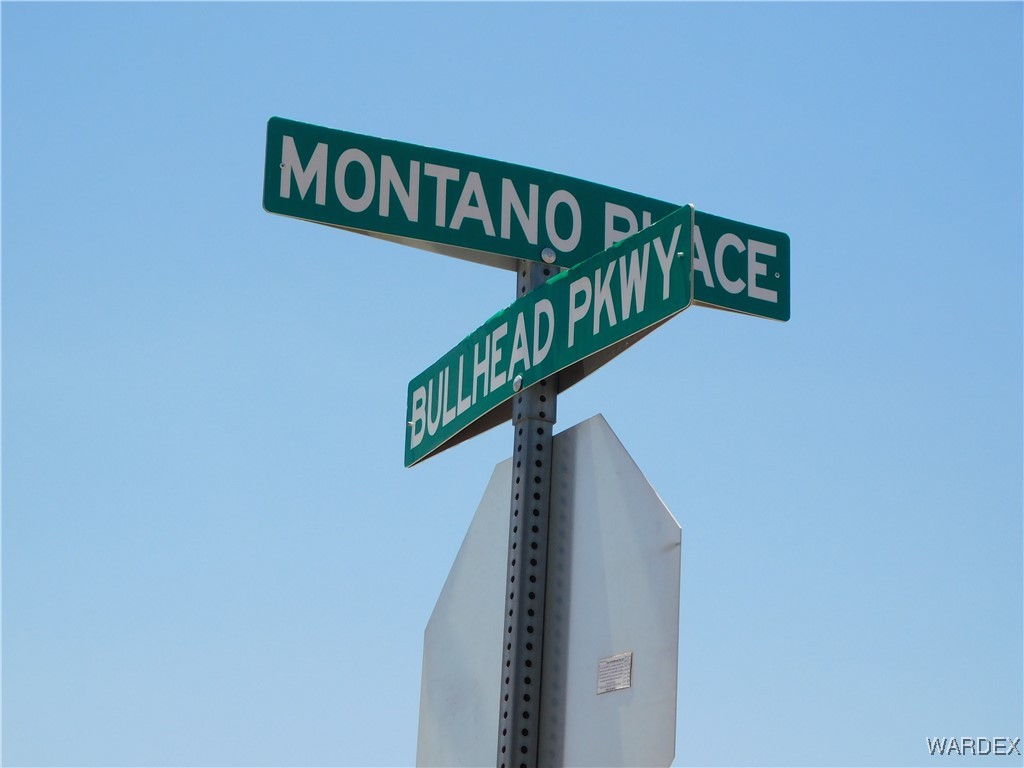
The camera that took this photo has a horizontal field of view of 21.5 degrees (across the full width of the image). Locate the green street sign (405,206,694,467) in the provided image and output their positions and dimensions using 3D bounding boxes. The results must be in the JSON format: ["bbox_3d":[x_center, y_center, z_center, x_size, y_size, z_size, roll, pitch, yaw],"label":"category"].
[{"bbox_3d":[0.036,-0.055,4.104,0.055,0.152,0.918,12,-21,-25],"label":"green street sign"}]

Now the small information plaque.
[{"bbox_3d":[0.142,0.402,3.741,0.003,0.050,0.090,13,-18,-26],"label":"small information plaque"}]

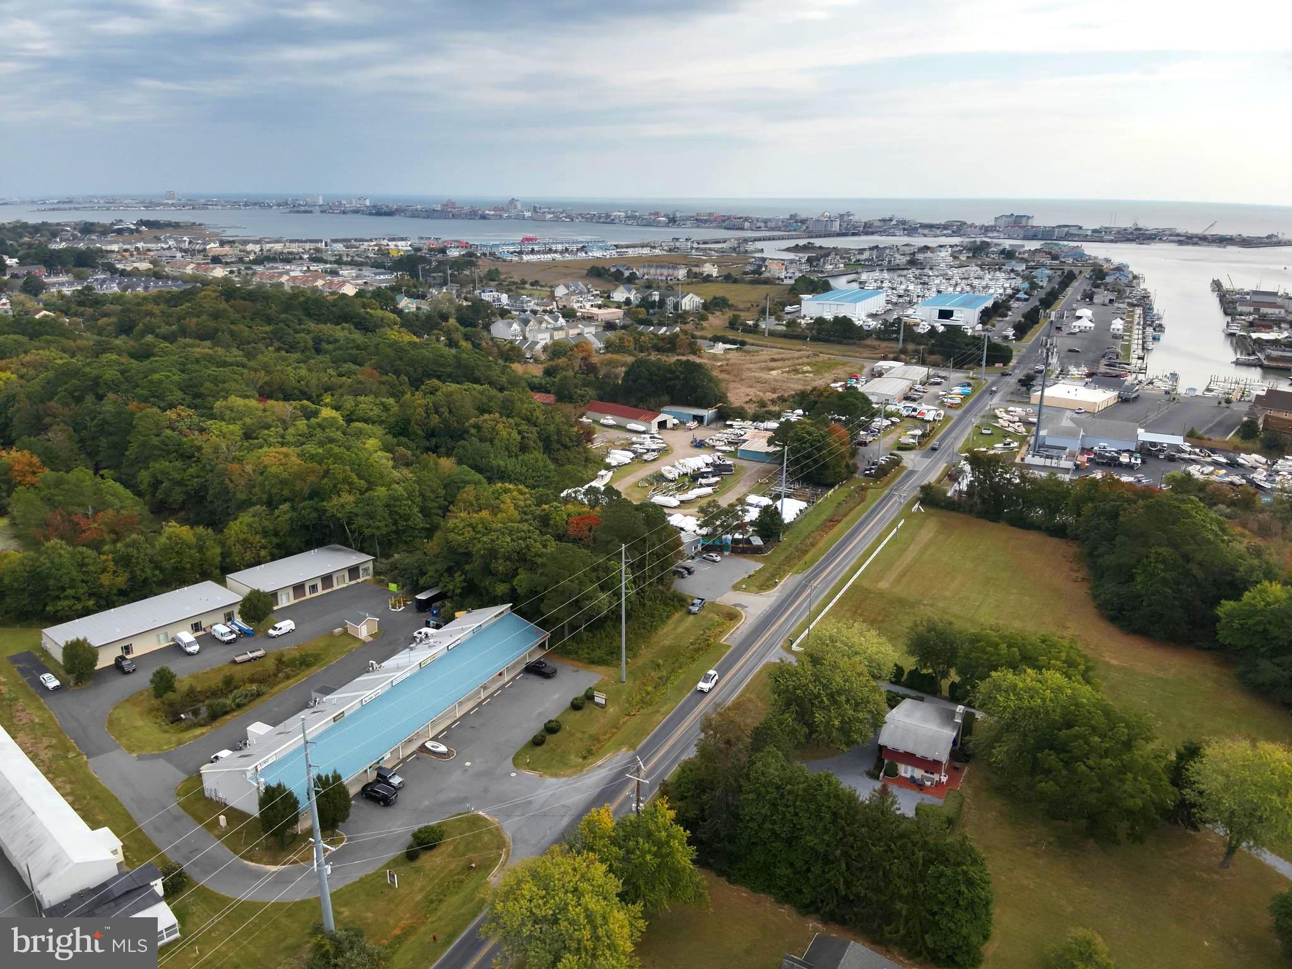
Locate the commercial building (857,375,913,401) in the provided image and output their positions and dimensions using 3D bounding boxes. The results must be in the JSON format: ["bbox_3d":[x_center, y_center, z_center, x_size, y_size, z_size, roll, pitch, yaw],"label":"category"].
[{"bbox_3d":[104.070,-41.110,388.720,15.300,4.500,31.000,10,20,27],"label":"commercial building"}]

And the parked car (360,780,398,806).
[{"bbox_3d":[-38.130,43.700,127.690,4.750,1.720,1.920,10,20,27],"label":"parked car"}]

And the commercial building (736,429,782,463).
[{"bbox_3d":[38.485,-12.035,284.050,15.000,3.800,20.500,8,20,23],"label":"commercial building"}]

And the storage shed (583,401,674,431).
[{"bbox_3d":[-6.705,-24.878,319.866,32.283,5.821,11.117,14,23,37],"label":"storage shed"}]

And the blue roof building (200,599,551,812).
[{"bbox_3d":[-38.766,32.459,140.098,18.938,7.509,55.738,10,20,27],"label":"blue roof building"}]

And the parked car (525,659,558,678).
[{"bbox_3d":[-17.866,31.446,152.661,5.500,1.820,1.950,9,20,26],"label":"parked car"}]

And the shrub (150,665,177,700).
[{"bbox_3d":[-82.010,33.440,152.090,4.500,5.600,4.500,10,20,27],"label":"shrub"}]

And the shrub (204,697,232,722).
[{"bbox_3d":[-66.700,35.098,139.618,4.400,2.600,4.100,-9,20,-27],"label":"shrub"}]

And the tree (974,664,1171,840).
[{"bbox_3d":[55.205,35.875,116.827,22.500,16.000,19.000,10,20,27],"label":"tree"}]

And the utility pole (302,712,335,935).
[{"bbox_3d":[-36.180,38.700,99.190,3.000,28.800,1.400,10,20,27],"label":"utility pole"}]

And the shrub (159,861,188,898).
[{"bbox_3d":[-57.880,48.150,109.760,3.500,4.000,3.500,10,20,27],"label":"shrub"}]

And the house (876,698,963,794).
[{"bbox_3d":[41.410,39.140,135.550,9.600,6.700,10.500,9,20,25],"label":"house"}]

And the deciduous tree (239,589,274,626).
[{"bbox_3d":[-73.485,23.343,169.289,6.200,6.600,6.000,-8,20,-24],"label":"deciduous tree"}]

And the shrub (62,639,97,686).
[{"bbox_3d":[-98.290,30.740,155.200,5.900,8.600,5.900,10,20,27],"label":"shrub"}]

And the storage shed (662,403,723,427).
[{"bbox_3d":[14.830,-25.099,323.082,18.800,4.400,9.300,7,19,20],"label":"storage shed"}]

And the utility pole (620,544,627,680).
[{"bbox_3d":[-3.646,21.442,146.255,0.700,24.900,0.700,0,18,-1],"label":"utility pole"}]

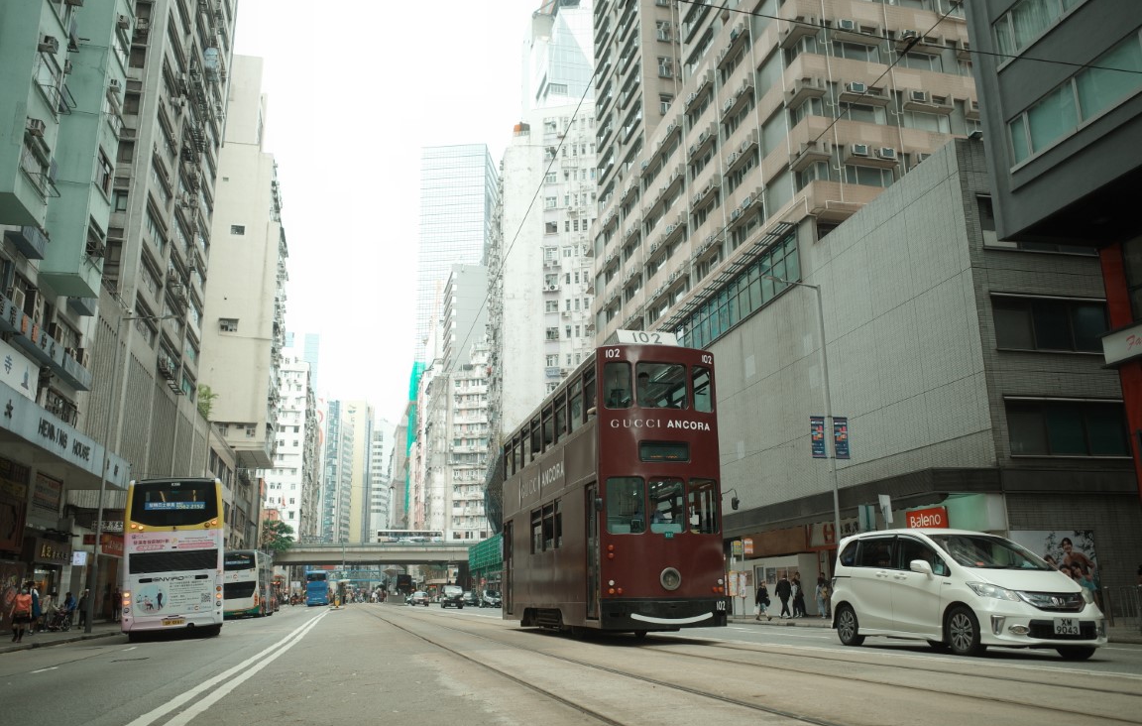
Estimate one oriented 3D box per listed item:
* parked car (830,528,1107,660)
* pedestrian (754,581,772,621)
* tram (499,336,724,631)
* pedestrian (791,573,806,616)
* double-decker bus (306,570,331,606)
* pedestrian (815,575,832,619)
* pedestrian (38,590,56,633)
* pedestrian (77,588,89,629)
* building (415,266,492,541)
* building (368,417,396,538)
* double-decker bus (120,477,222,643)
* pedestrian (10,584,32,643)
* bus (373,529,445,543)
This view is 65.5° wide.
[{"bbox_3d":[5.484,3.276,12.825,1.700,1.715,4.230,5,-16,-12],"label":"parked car"},{"bbox_3d":[7.741,9.663,36.105,0.500,1.530,0.550,12,-20,-41],"label":"pedestrian"},{"bbox_3d":[0.360,2.892,17.724,2.000,4.850,8.800,3,-15,-14],"label":"tram"},{"bbox_3d":[9.018,9.125,35.018,0.500,1.710,0.500,-14,-20,40],"label":"pedestrian"},{"bbox_3d":[-33.051,29.725,116.612,2.530,4.380,11.500,3,-15,-14],"label":"double-decker bus"},{"bbox_3d":[9.912,9.216,35.006,0.460,1.610,0.500,9,-18,-34],"label":"pedestrian"},{"bbox_3d":[-20.262,9.598,34.455,0.500,1.580,0.450,-3,-15,6],"label":"pedestrian"},{"bbox_3d":[-21.256,10.803,39.014,0.520,1.680,0.450,12,-20,-40],"label":"pedestrian"},{"bbox_3d":[-25.462,16.048,195.091,13.000,71.000,32.000,3,-15,-14],"label":"building"},{"bbox_3d":[-80.469,62.948,378.185,11.000,77.020,13.000,2,-15,-11],"label":"building"},{"bbox_3d":[-13.522,6.891,30.102,2.550,4.420,11.800,2,-15,-24],"label":"double-decker bus"},{"bbox_3d":[-16.192,7.386,26.207,0.560,1.620,0.380,4,-16,-19],"label":"pedestrian"},{"bbox_3d":[-29.606,33.128,163.480,12.000,4.400,2.500,3,-15,-14],"label":"bus"}]

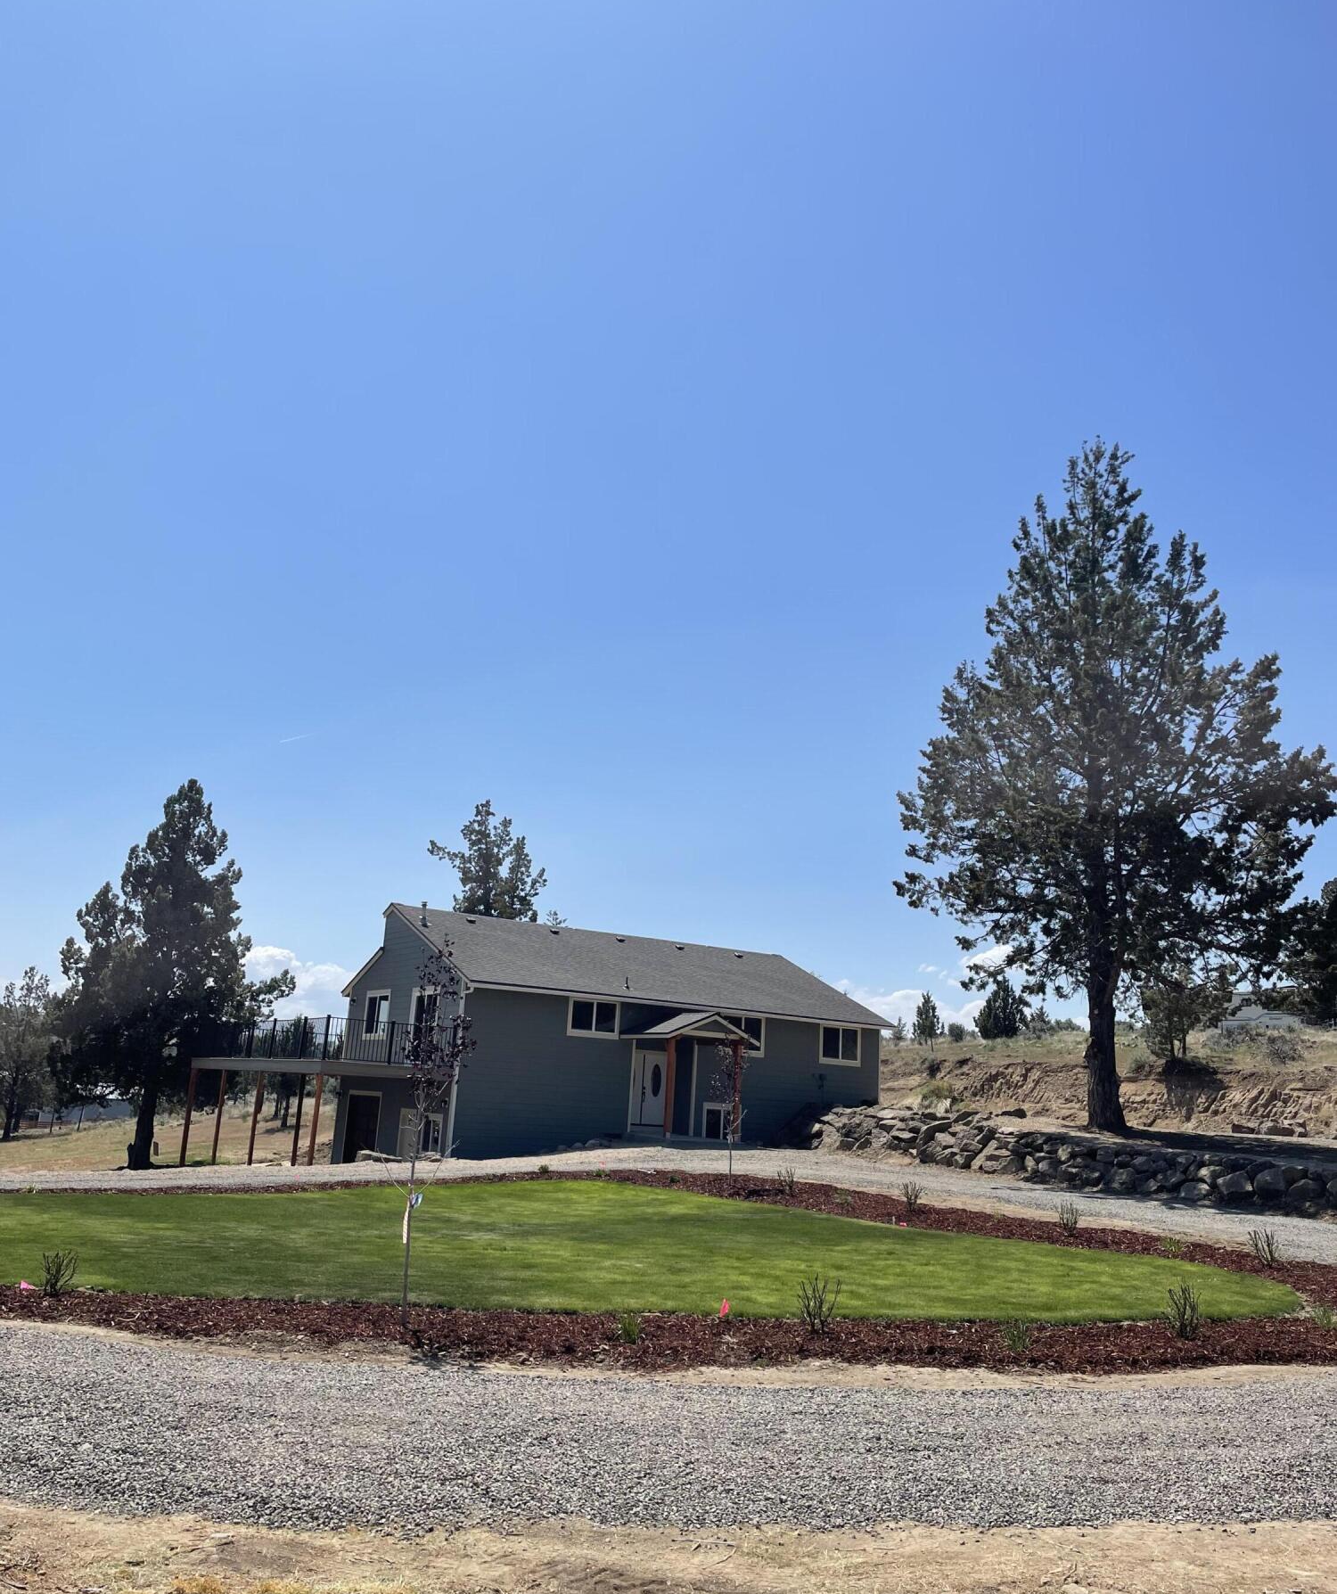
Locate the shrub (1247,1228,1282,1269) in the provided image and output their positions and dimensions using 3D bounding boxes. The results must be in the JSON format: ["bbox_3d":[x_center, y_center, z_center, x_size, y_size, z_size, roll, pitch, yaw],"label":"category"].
[{"bbox_3d":[6.737,5.088,15.136,0.377,0.413,0.377,3,-13,0],"label":"shrub"}]

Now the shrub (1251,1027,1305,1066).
[{"bbox_3d":[15.102,6.188,33.153,1.203,0.883,1.203,3,-13,0],"label":"shrub"}]

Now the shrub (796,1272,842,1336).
[{"bbox_3d":[1.069,3.598,9.519,0.327,0.411,0.327,3,-13,0],"label":"shrub"}]

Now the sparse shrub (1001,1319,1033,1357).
[{"bbox_3d":[2.391,3.695,9.193,0.220,0.216,0.220,3,-13,0],"label":"sparse shrub"}]

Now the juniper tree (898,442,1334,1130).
[{"bbox_3d":[10.387,-0.693,31.066,9.756,16.430,9.756,3,-13,0],"label":"juniper tree"}]

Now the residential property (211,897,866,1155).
[{"bbox_3d":[-3.113,7.747,41.578,19.074,7.650,12.138,12,-15,-34],"label":"residential property"}]

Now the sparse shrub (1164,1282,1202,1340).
[{"bbox_3d":[3.951,3.934,10.281,0.300,0.395,0.300,3,-13,0],"label":"sparse shrub"}]

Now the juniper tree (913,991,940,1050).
[{"bbox_3d":[9.623,8.264,49.531,1.025,2.141,1.025,3,-13,0],"label":"juniper tree"}]

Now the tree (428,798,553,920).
[{"bbox_3d":[-7.529,6.235,51.815,6.000,12.641,6.000,3,-13,0],"label":"tree"}]

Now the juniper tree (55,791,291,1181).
[{"bbox_3d":[-15.609,5.535,42.870,7.213,12.401,6.997,3,-13,0],"label":"juniper tree"}]

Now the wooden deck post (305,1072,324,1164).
[{"bbox_3d":[-8.668,7.967,32.791,0.140,2.281,0.140,11,-15,-32],"label":"wooden deck post"}]

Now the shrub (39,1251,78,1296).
[{"bbox_3d":[-4.291,3.346,9.421,0.263,0.296,0.263,3,-13,0],"label":"shrub"}]

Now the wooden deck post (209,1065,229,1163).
[{"bbox_3d":[-13.292,9.488,39.620,0.140,2.729,0.140,11,-15,-32],"label":"wooden deck post"}]

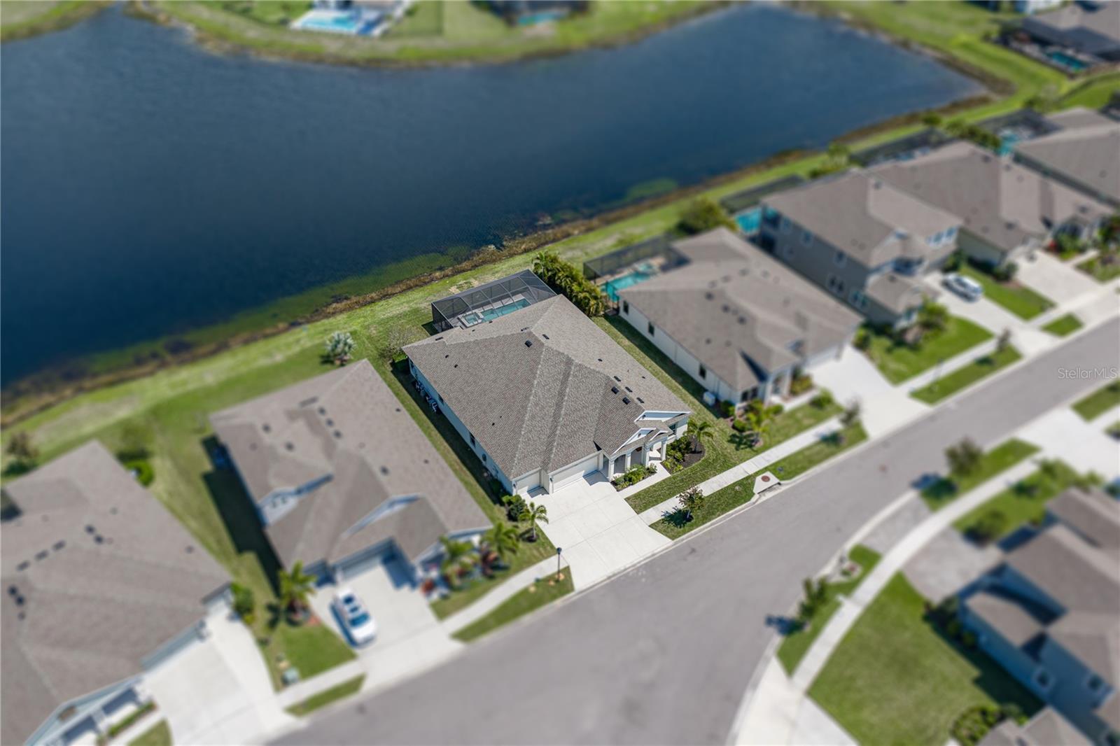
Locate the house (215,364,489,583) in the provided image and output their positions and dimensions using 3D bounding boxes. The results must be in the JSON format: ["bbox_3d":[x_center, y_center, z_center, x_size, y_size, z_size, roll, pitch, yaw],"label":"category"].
[{"bbox_3d":[-19.513,7.881,76.853,16.230,6.720,26.740,-22,44,-25],"label":"house"}]

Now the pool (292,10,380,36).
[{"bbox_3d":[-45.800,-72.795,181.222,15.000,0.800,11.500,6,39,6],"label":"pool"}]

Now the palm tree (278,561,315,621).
[{"bbox_3d":[-20.710,17.328,67.171,3.000,4.300,3.000,-22,44,-25],"label":"palm tree"}]

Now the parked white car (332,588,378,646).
[{"bbox_3d":[-15.905,18.581,66.831,1.840,1.460,4.800,-24,45,-27],"label":"parked white car"}]

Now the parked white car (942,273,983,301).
[{"bbox_3d":[47.119,-10.281,101.730,1.870,1.580,4.650,-21,44,-23],"label":"parked white car"}]

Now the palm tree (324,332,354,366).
[{"bbox_3d":[-23.005,-2.579,91.219,3.100,3.200,3.100,0,39,0],"label":"palm tree"}]

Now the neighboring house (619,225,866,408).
[{"bbox_3d":[18.814,-7.862,95.361,19.400,6.000,25.400,-22,44,-24],"label":"neighboring house"}]

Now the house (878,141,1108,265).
[{"bbox_3d":[58.125,-25.294,118.286,21.980,7.020,24.580,-21,44,-24],"label":"house"}]

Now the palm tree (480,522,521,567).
[{"bbox_3d":[-4.925,14.218,71.662,3.100,3.700,3.100,0,39,0],"label":"palm tree"}]

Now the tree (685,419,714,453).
[{"bbox_3d":[12.701,6.058,80.483,2.800,3.400,2.800,0,39,0],"label":"tree"}]

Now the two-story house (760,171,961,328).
[{"bbox_3d":[38.550,-17.178,106.655,17.360,8.830,23.580,-21,44,-24],"label":"two-story house"}]

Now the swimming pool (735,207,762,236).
[{"bbox_3d":[27.342,-20.288,115.974,8.400,1.000,4.200,-22,44,-24],"label":"swimming pool"}]

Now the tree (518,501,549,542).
[{"bbox_3d":[-2.111,12.513,72.501,2.500,3.600,2.500,0,39,0],"label":"tree"}]

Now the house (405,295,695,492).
[{"bbox_3d":[-1.319,0.364,85.827,19.520,7.330,25.740,-22,44,-25],"label":"house"}]

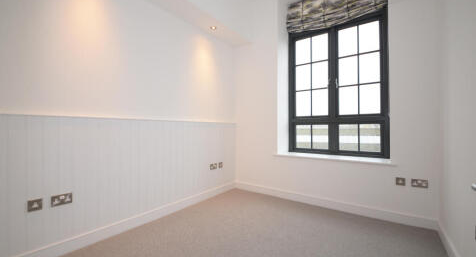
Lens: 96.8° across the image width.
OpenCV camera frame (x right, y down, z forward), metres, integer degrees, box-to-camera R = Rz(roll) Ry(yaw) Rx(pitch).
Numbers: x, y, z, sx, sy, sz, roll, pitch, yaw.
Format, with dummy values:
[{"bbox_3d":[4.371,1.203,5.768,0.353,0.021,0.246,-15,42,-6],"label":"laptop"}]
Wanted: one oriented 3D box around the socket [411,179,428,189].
[{"bbox_3d":[2.055,0.622,2.394,0.146,0.086,0.012,0,0,36],"label":"socket"}]

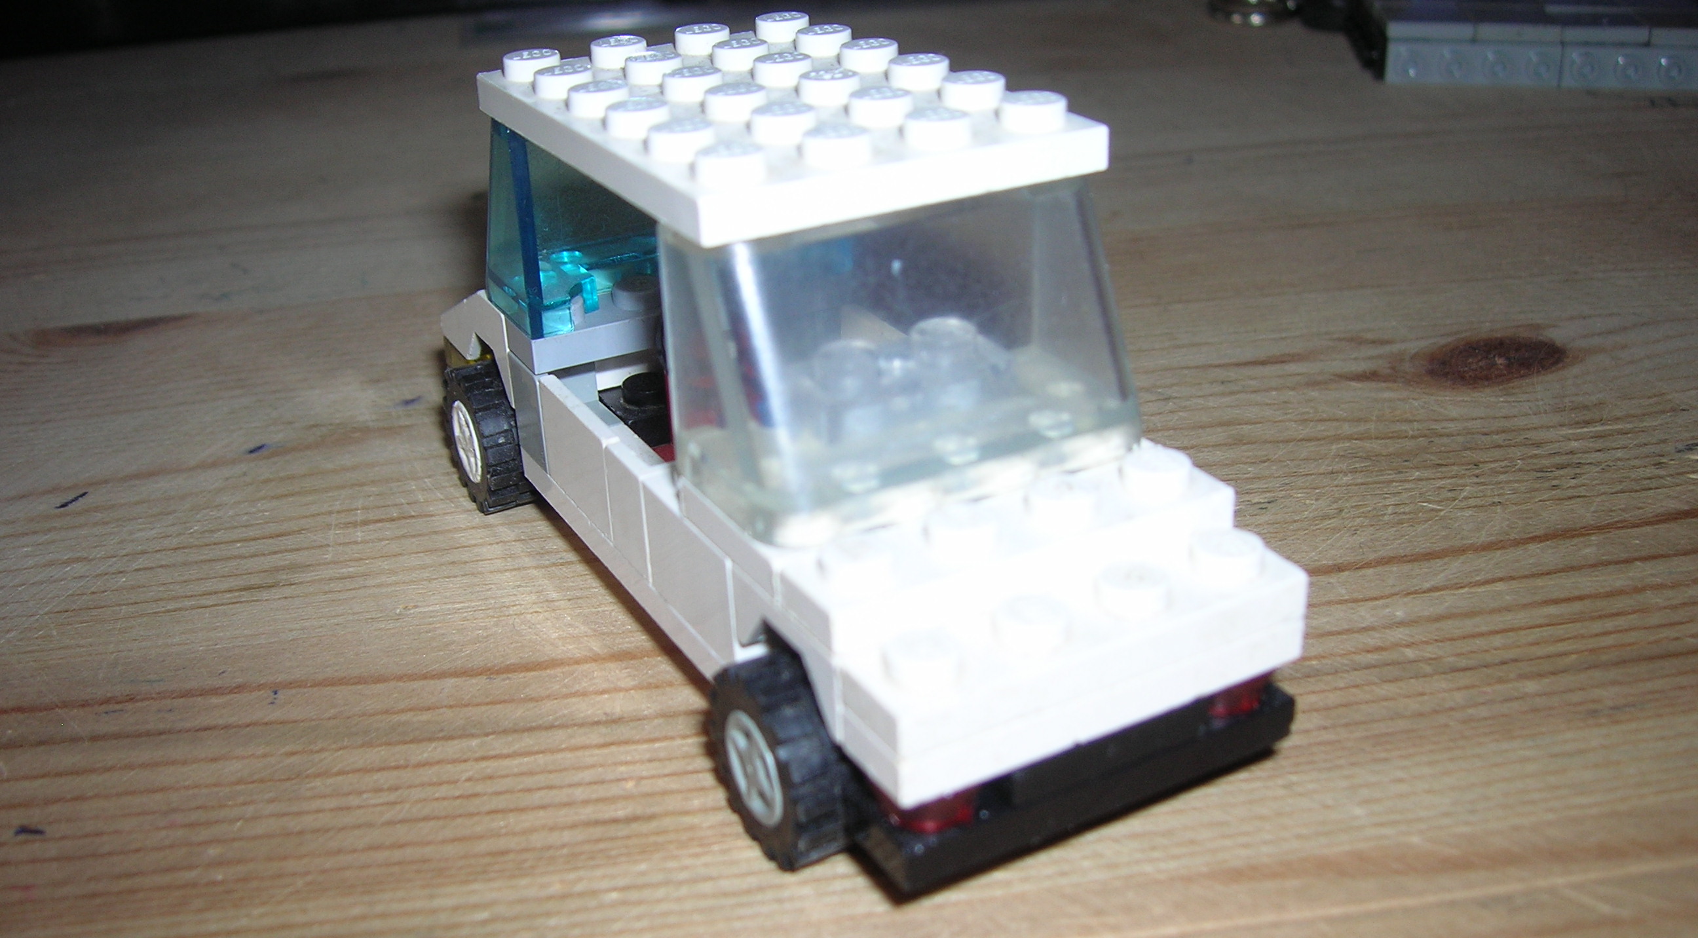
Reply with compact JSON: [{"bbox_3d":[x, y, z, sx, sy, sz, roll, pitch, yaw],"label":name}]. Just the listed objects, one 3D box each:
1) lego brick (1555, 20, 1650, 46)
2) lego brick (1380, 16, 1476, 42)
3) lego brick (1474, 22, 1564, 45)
[{"bbox_3d":[0.144,-0.084,0.320,0.016,0.003,0.012,3,26,11],"label":"lego brick"},{"bbox_3d":[0.113,-0.087,0.326,0.016,0.003,0.012,3,26,11],"label":"lego brick"},{"bbox_3d":[0.129,-0.086,0.323,0.016,0.003,0.012,3,26,11],"label":"lego brick"}]

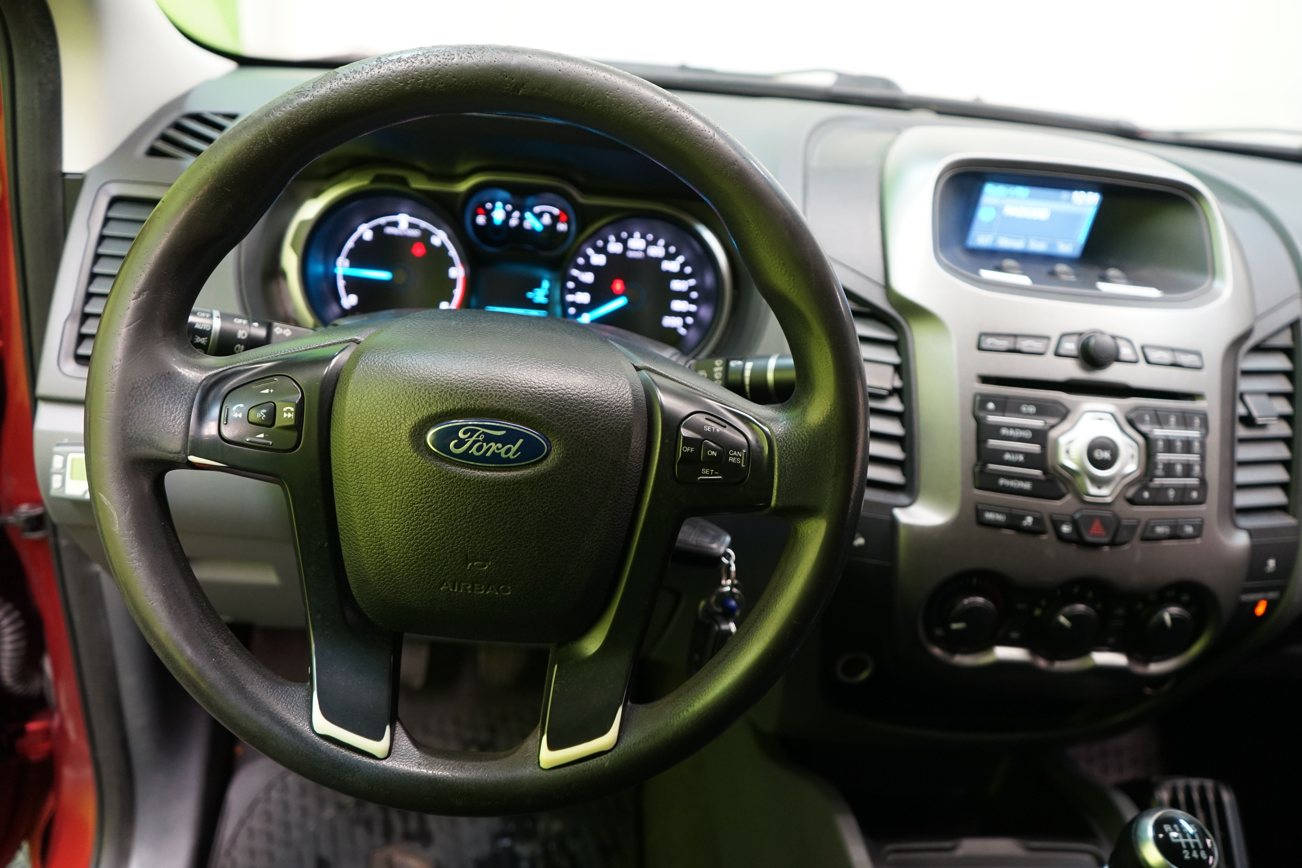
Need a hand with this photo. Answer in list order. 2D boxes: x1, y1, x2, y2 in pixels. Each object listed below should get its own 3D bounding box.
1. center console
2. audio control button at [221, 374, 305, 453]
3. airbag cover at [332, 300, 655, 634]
[{"bbox_3d":[0.288,-0.012,0.700,0.315,0.385,0.120,4,-6,-7],"label":"center console"},{"bbox_3d":[-0.195,-0.010,0.508,0.040,0.037,0.013,4,1,-7],"label":"audio control button"},{"bbox_3d":[-0.081,0.021,0.518,0.154,0.165,0.055,4,1,-7],"label":"airbag cover"}]

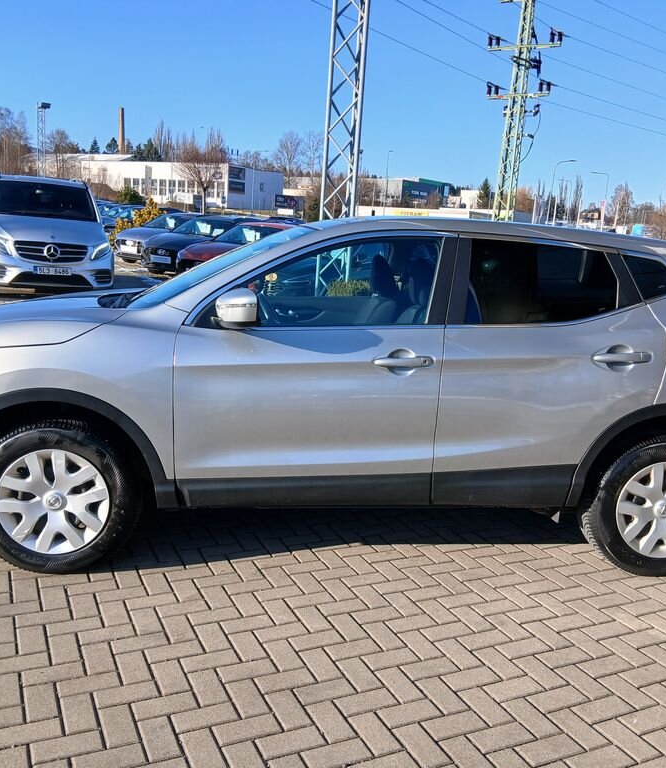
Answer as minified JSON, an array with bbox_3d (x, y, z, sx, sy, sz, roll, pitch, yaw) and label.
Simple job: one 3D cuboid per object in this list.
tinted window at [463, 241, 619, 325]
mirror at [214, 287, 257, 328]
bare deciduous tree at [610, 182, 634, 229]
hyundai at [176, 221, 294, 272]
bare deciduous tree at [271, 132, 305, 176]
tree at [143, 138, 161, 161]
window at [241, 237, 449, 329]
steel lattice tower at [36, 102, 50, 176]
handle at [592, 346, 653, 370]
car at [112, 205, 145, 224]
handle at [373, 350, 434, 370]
[{"bbox_3d":[0.896,-0.424,3.285,0.690,0.385,0.055,2,-11,-7],"label":"tinted window"},{"bbox_3d":[-0.374,-0.290,2.979,0.160,0.160,0.230,2,13,-7],"label":"mirror"},{"bbox_3d":[52.367,-31.226,141.093,4.600,11.500,4.600,3,11,-1],"label":"bare deciduous tree"},{"bbox_3d":[-1.298,-2.570,15.973,1.800,1.460,4.340,9,13,29],"label":"hyundai"},{"bbox_3d":[-7.376,-32.487,121.566,5.000,14.500,5.000,4,12,0],"label":"bare deciduous tree"},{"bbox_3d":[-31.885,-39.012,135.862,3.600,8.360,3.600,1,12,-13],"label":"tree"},{"bbox_3d":[0.032,-0.429,3.185,0.890,0.430,0.060,2,-11,-7],"label":"window"},{"bbox_3d":[-14.145,-10.651,37.561,0.600,5.900,0.500,-2,12,-27],"label":"steel lattice tower"},{"bbox_3d":[1.224,-0.108,3.264,0.260,0.085,0.060,2,13,-7],"label":"handle"},{"bbox_3d":[-6.339,-5.206,26.000,1.800,1.480,4.350,9,13,29],"label":"car"},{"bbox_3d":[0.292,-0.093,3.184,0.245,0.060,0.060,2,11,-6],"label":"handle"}]

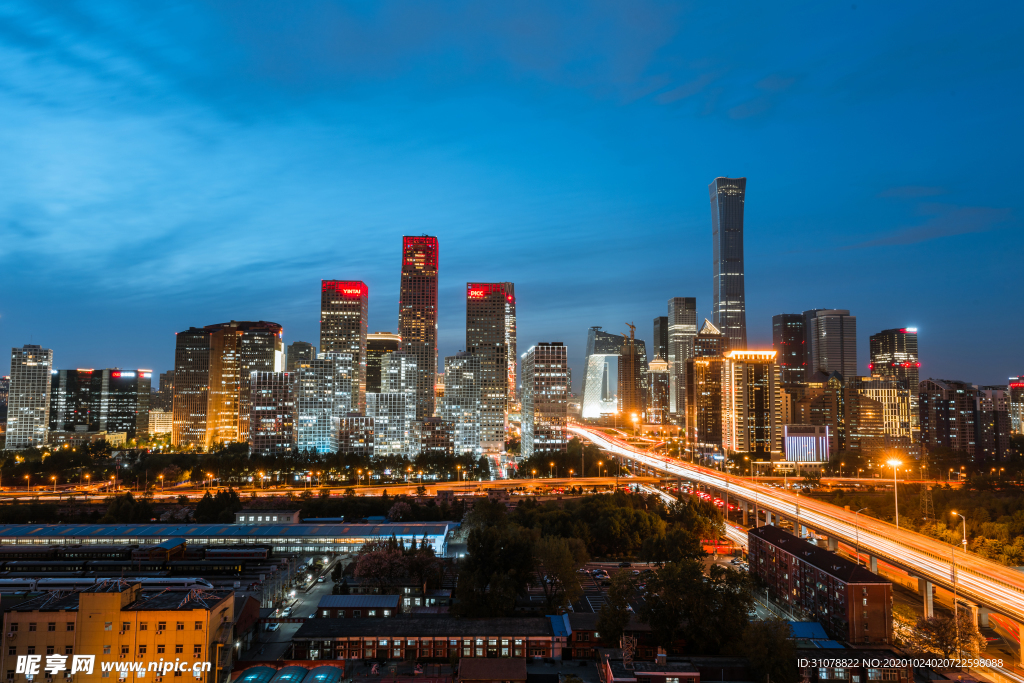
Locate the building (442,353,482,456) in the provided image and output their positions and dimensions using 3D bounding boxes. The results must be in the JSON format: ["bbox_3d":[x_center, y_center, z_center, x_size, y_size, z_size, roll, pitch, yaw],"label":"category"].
[{"bbox_3d":[-49.950,63.580,699.050,27.300,101.520,27.300,2,-5,-25],"label":"building"}]

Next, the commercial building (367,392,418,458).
[{"bbox_3d":[-112.740,78.060,615.880,31.000,66.000,29.000,2,-5,-25],"label":"commercial building"}]

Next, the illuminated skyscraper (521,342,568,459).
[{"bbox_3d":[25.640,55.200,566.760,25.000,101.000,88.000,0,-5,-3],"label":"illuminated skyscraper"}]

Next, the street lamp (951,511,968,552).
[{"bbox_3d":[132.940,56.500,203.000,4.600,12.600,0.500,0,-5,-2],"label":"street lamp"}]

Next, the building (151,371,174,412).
[{"bbox_3d":[-623.130,103.410,1245.520,37.000,103.000,34.000,0,-4,-2],"label":"building"}]

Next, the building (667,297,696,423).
[{"bbox_3d":[340.060,47.450,1366.380,42.000,258.000,43.000,0,-5,-3],"label":"building"}]

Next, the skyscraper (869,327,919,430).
[{"bbox_3d":[620.900,68.320,1111.850,43.000,174.000,54.000,0,-5,-3],"label":"skyscraper"}]

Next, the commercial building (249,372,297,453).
[{"bbox_3d":[-185.880,63.350,530.700,29.000,82.000,28.000,2,-5,-26],"label":"commercial building"}]

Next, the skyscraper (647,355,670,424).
[{"bbox_3d":[222.280,84.380,1035.910,30.000,126.000,32.000,0,-5,-3],"label":"skyscraper"}]

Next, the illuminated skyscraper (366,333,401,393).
[{"bbox_3d":[-203.970,67.140,1077.910,57.000,155.000,40.000,1,-4,-3],"label":"illuminated skyscraper"}]

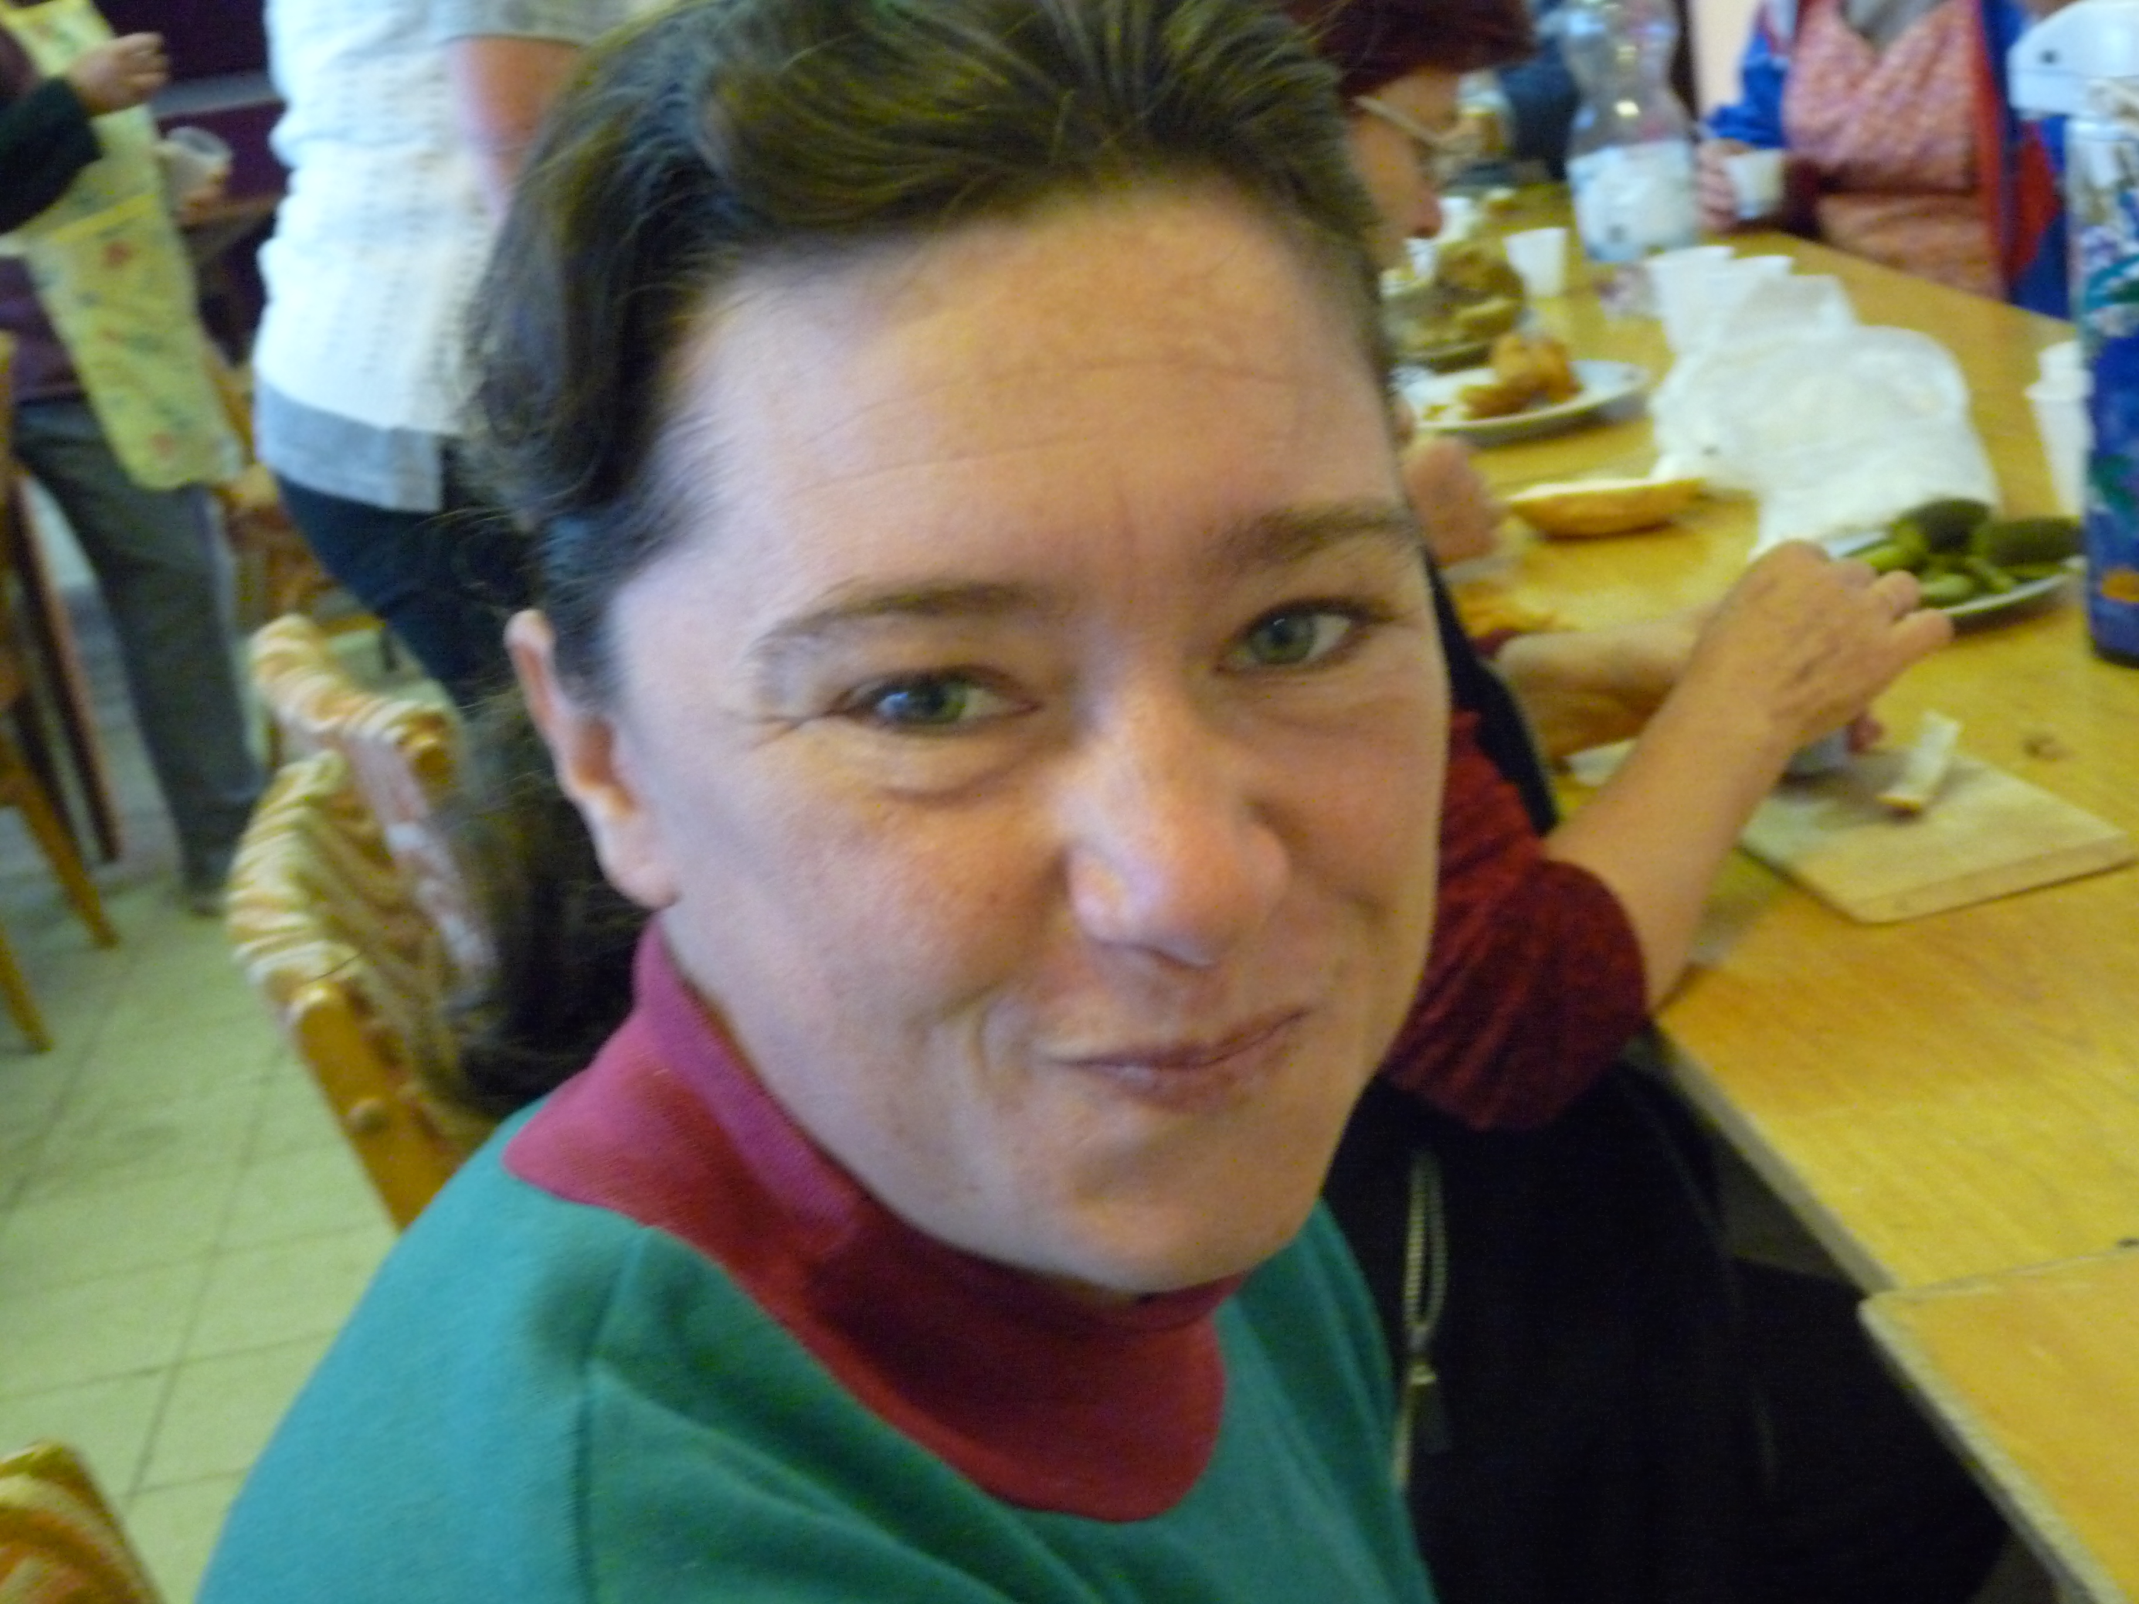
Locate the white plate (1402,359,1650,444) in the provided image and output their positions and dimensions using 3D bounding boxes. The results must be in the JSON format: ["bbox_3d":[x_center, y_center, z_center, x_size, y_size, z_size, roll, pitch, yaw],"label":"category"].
[{"bbox_3d":[0.342,-0.320,2.620,0.238,0.025,0.238,-8,16,2],"label":"white plate"}]

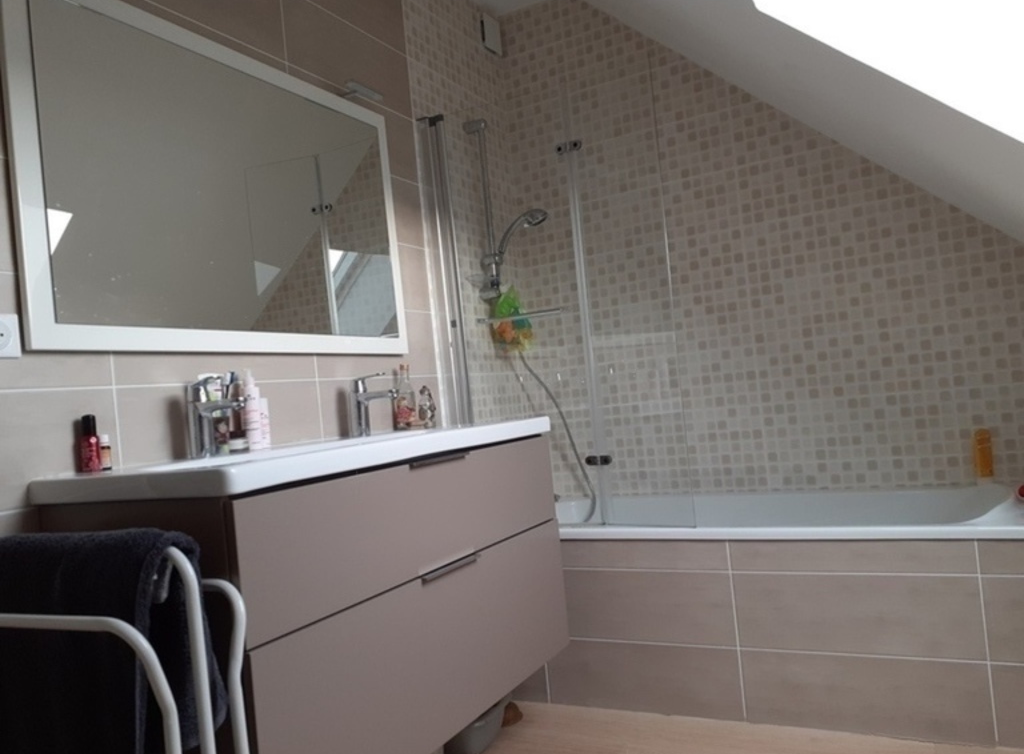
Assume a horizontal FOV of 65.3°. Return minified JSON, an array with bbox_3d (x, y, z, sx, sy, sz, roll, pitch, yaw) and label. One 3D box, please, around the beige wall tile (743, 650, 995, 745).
[{"bbox_3d":[0.900,0.819,2.066,0.593,0.199,0.013,-6,-2,27],"label":"beige wall tile"}]

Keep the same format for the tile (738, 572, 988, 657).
[{"bbox_3d":[0.880,0.615,2.071,0.593,0.206,0.013,-6,-2,27],"label":"tile"}]

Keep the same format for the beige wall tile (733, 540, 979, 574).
[{"bbox_3d":[0.866,0.467,2.074,0.593,0.085,0.013,-6,-2,27],"label":"beige wall tile"}]

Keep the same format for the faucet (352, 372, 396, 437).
[{"bbox_3d":[-0.370,0.073,2.119,0.128,0.163,0.048,-6,-2,27],"label":"faucet"}]

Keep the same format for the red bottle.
[{"bbox_3d":[-0.781,0.123,1.480,0.033,0.108,0.033,-6,-2,27],"label":"red bottle"}]

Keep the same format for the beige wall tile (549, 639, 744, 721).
[{"bbox_3d":[0.374,0.876,2.340,0.592,0.199,0.013,-6,-2,27],"label":"beige wall tile"}]

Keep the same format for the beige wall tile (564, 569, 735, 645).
[{"bbox_3d":[0.354,0.672,2.344,0.592,0.206,0.013,-6,-2,27],"label":"beige wall tile"}]

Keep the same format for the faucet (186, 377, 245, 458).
[{"bbox_3d":[-0.616,0.081,1.642,0.131,0.166,0.048,-6,-2,27],"label":"faucet"}]

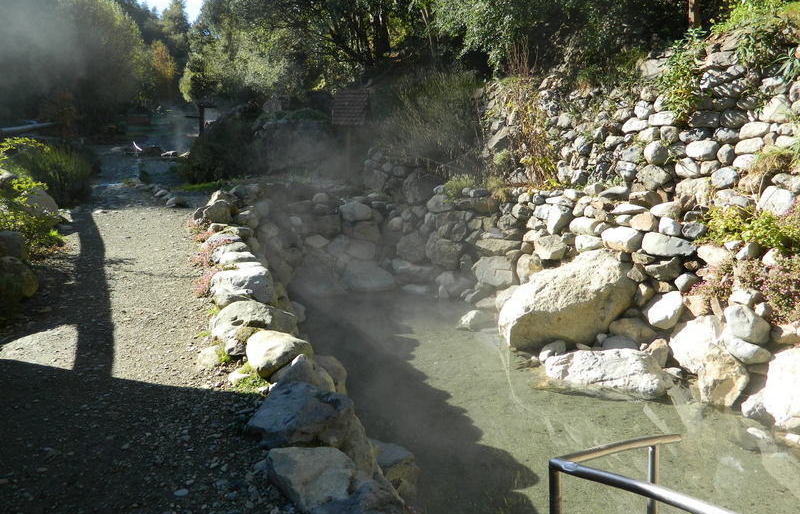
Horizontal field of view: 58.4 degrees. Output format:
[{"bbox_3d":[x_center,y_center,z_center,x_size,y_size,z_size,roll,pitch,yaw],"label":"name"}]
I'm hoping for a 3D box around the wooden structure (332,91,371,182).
[{"bbox_3d":[-0.988,-2.486,14.600,0.740,1.880,0.700,1,12,12],"label":"wooden structure"}]

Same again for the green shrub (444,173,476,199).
[{"bbox_3d":[0.781,-0.925,9.400,0.430,0.310,0.380,-1,12,5],"label":"green shrub"}]

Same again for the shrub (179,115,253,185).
[{"bbox_3d":[-4.198,-2.469,16.300,1.700,1.500,1.500,-5,12,-14],"label":"shrub"}]

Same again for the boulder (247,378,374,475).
[{"bbox_3d":[-0.488,0.946,3.950,0.640,0.430,0.460,-5,12,-17],"label":"boulder"}]

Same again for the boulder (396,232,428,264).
[{"bbox_3d":[0.174,-0.133,10.000,0.440,0.450,0.400,-1,12,0],"label":"boulder"}]

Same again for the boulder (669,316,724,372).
[{"bbox_3d":[2.318,0.684,5.600,0.430,0.420,0.380,3,13,23],"label":"boulder"}]

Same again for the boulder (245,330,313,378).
[{"bbox_3d":[-0.789,0.626,4.650,0.430,0.280,0.360,-4,12,-10],"label":"boulder"}]

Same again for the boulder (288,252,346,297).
[{"bbox_3d":[-1.025,0.217,8.900,0.680,0.500,0.500,-3,12,-7],"label":"boulder"}]

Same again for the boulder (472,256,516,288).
[{"bbox_3d":[1.101,0.169,8.350,0.500,0.350,0.380,-1,12,8],"label":"boulder"}]

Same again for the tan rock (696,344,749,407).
[{"bbox_3d":[2.363,0.868,5.250,0.370,0.410,0.320,3,13,25],"label":"tan rock"}]

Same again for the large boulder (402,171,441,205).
[{"bbox_3d":[0.352,-1.071,11.200,0.600,0.520,0.480,-1,12,0],"label":"large boulder"}]

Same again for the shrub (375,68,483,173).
[{"bbox_3d":[0.528,-2.345,12.400,1.800,1.800,1.500,-1,12,0],"label":"shrub"}]

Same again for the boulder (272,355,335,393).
[{"bbox_3d":[-0.586,0.726,4.350,0.400,0.320,0.380,-5,12,-17],"label":"boulder"}]

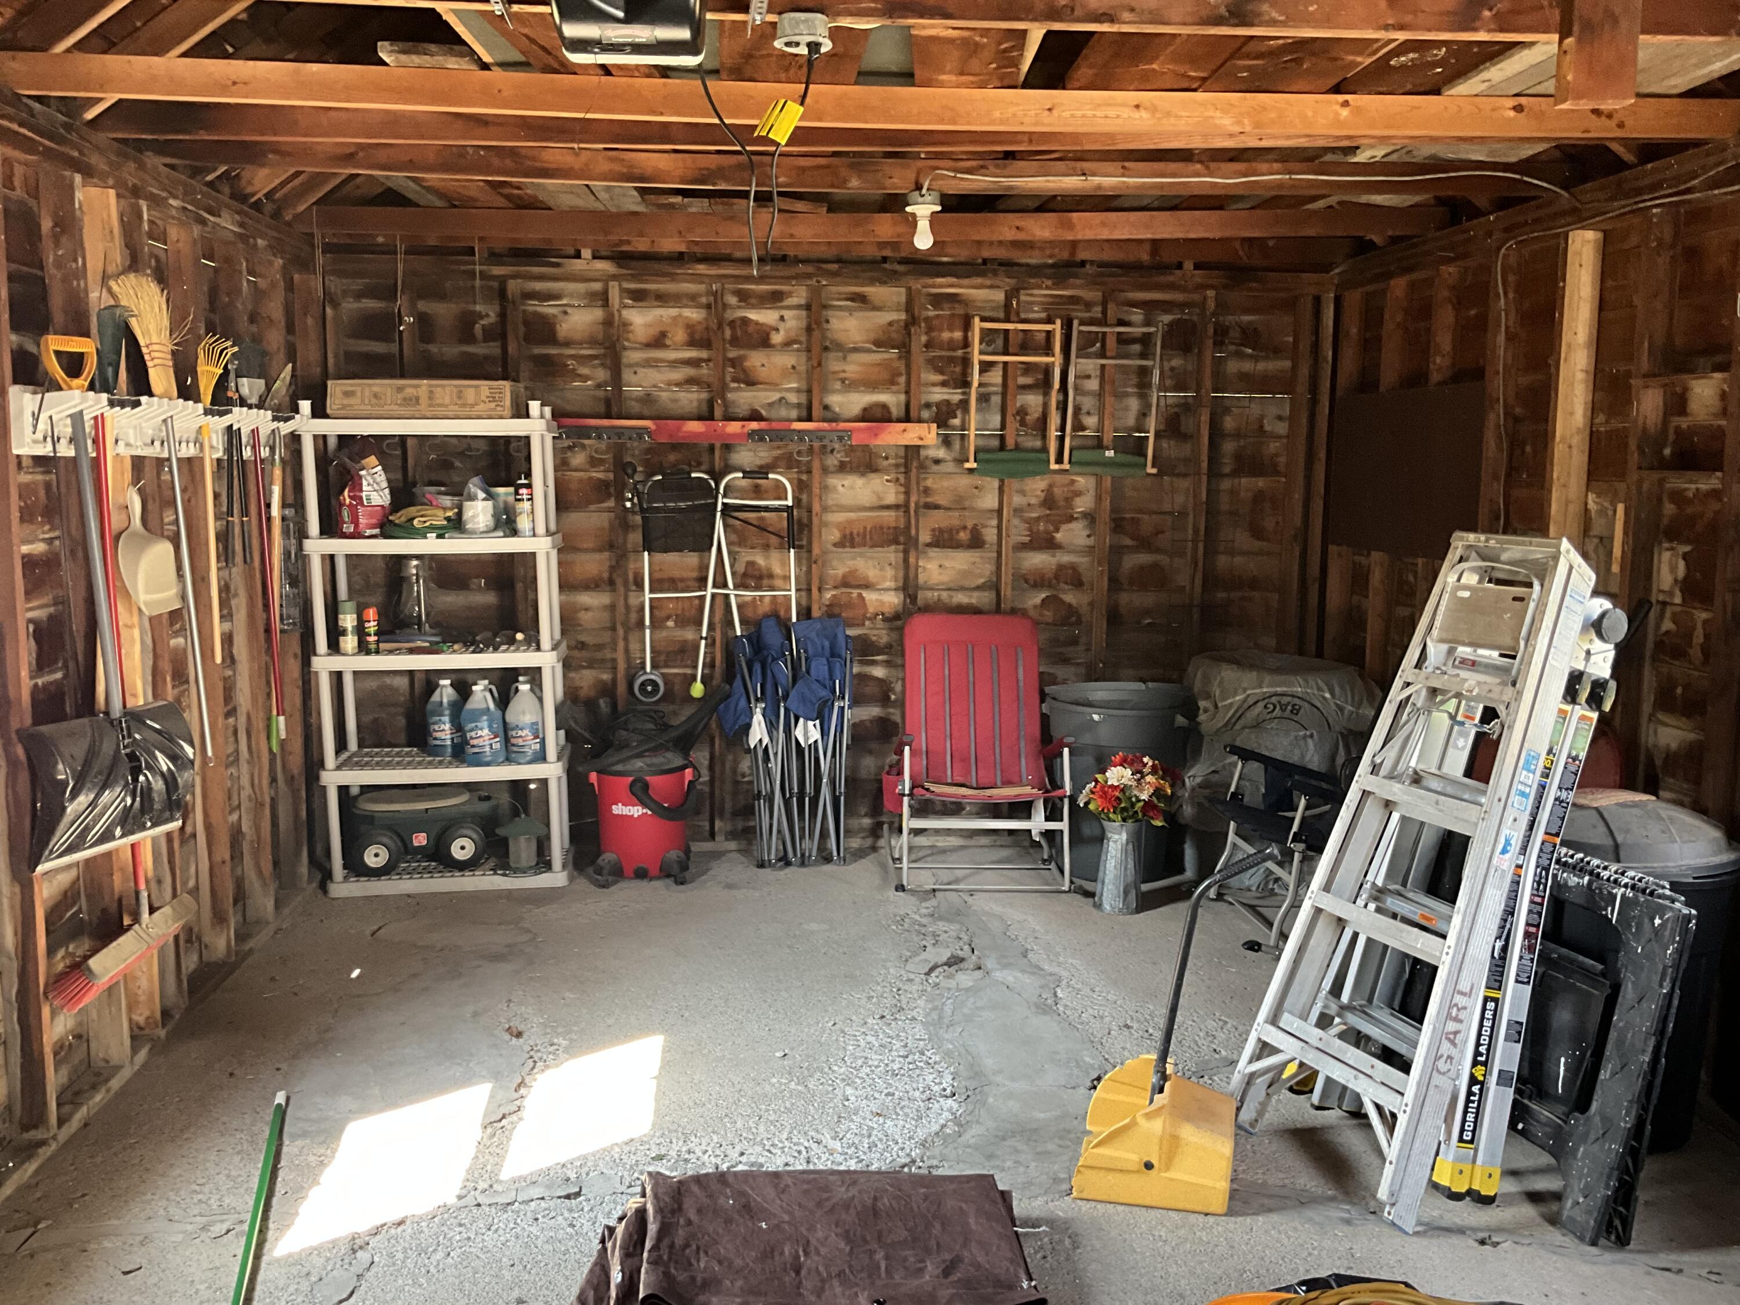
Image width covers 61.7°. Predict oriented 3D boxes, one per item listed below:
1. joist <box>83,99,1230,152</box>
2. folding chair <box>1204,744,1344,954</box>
[{"bbox_3d":[0.043,-1.374,3.823,4.200,0.105,0.045,0,8,-1],"label":"joist"},{"bbox_3d":[1.609,0.579,5.256,0.660,0.800,0.660,0,8,-7],"label":"folding chair"}]

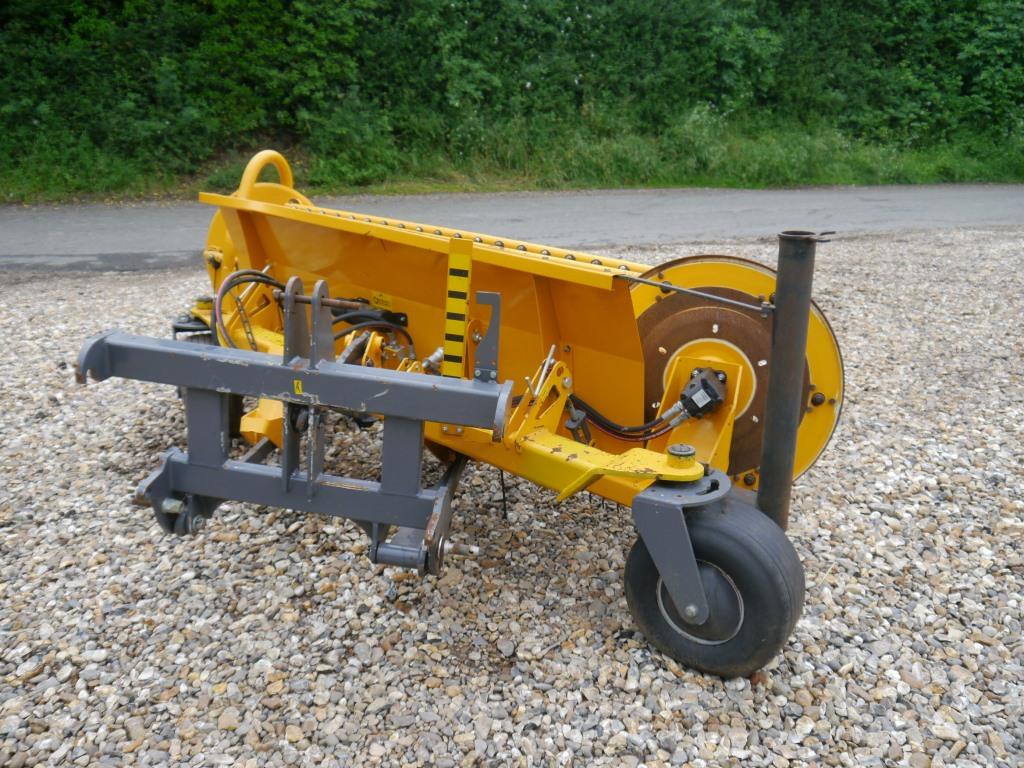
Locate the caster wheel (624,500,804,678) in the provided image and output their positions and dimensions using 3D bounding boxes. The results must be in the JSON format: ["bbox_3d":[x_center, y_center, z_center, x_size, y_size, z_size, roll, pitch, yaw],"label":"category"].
[{"bbox_3d":[0.545,0.543,2.237,0.455,0.455,0.235,12,22,32],"label":"caster wheel"}]

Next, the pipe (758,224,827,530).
[{"bbox_3d":[0.760,0.085,2.329,0.093,1.004,0.090,-1,18,0],"label":"pipe"}]

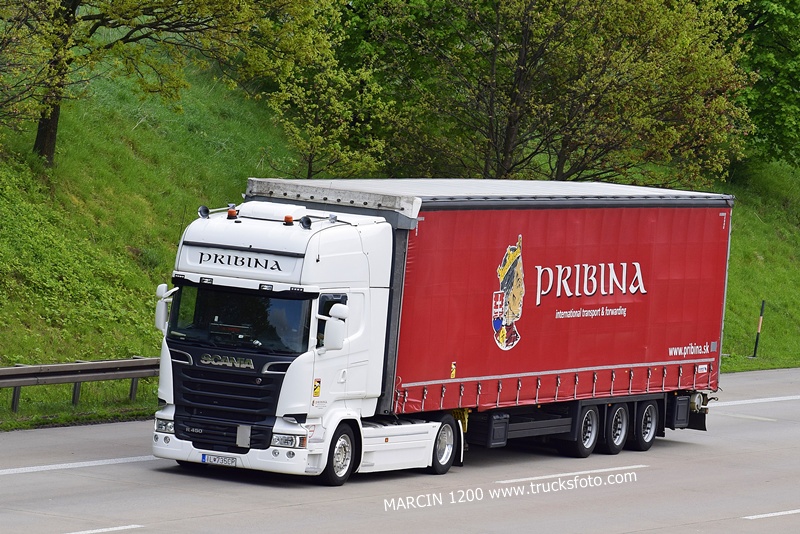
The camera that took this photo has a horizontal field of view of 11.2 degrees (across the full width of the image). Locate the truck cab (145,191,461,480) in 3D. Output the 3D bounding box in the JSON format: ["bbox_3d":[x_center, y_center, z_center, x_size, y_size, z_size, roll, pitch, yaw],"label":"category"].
[{"bbox_3d":[-1.152,0.968,57.110,2.620,3.800,5.540,6,2,23],"label":"truck cab"}]

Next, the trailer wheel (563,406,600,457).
[{"bbox_3d":[2.831,2.525,64.162,0.370,0.930,0.940,6,2,23],"label":"trailer wheel"}]

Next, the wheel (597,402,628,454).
[{"bbox_3d":[3.367,2.526,65.388,0.370,0.930,0.940,6,2,23],"label":"wheel"}]

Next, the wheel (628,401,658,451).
[{"bbox_3d":[3.903,2.528,66.614,0.370,0.930,0.940,6,2,23],"label":"wheel"}]

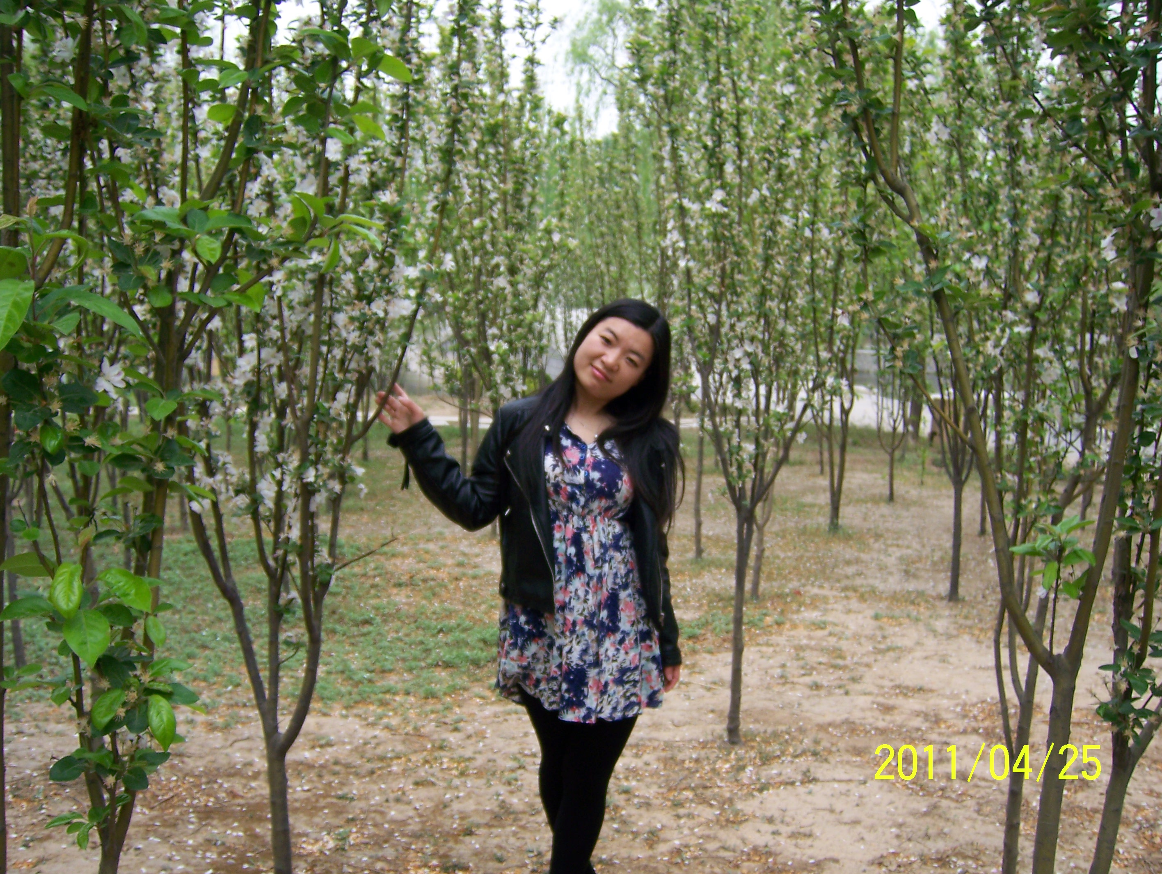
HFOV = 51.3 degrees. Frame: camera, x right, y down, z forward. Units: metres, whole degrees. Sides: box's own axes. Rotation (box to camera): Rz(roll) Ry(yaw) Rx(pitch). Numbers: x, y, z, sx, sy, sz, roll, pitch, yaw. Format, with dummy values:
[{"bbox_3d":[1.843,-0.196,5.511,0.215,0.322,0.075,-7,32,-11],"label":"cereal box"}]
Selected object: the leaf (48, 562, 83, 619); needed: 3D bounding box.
[{"bbox_3d":[-0.767,0.228,1.800,0.050,0.083,0.030,-1,5,-23],"label":"leaf"}]

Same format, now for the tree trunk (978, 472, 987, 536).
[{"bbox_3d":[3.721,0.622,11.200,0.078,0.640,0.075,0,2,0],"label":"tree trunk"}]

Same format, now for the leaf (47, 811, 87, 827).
[{"bbox_3d":[-0.690,0.512,1.620,0.051,0.020,0.025,0,2,0],"label":"leaf"}]

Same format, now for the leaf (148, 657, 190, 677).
[{"bbox_3d":[-0.545,0.304,1.600,0.054,0.026,0.030,0,2,0],"label":"leaf"}]

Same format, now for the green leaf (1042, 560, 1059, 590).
[{"bbox_3d":[0.912,0.267,2.350,0.033,0.055,0.022,0,2,0],"label":"green leaf"}]

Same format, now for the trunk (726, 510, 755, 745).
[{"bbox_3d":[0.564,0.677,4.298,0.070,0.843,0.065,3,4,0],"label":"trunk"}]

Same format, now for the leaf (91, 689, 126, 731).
[{"bbox_3d":[-0.610,0.351,1.560,0.044,0.053,0.025,0,2,0],"label":"leaf"}]

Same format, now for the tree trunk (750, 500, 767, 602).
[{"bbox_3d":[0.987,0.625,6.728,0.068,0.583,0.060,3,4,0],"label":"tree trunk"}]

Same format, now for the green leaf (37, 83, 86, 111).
[{"bbox_3d":[-0.685,-0.449,1.600,0.063,0.034,0.032,0,2,0],"label":"green leaf"}]

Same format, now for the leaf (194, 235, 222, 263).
[{"bbox_3d":[-0.518,-0.260,1.680,0.037,0.037,0.022,0,2,0],"label":"leaf"}]

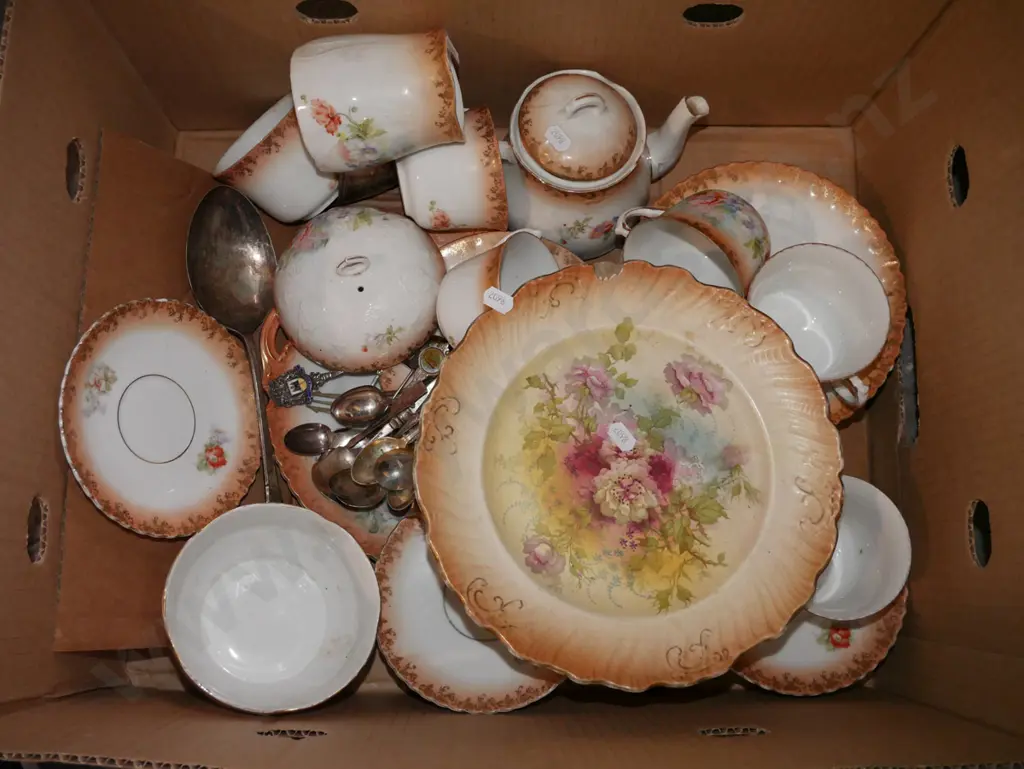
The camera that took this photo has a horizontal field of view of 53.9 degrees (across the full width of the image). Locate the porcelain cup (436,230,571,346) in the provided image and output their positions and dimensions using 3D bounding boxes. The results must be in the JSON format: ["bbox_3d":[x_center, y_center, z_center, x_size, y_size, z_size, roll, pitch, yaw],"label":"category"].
[{"bbox_3d":[-0.012,-0.060,0.659,0.062,0.084,0.098,-5,50,28],"label":"porcelain cup"}]

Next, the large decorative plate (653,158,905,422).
[{"bbox_3d":[0.168,-0.056,0.672,0.184,0.024,0.184,0,79,-1],"label":"large decorative plate"}]

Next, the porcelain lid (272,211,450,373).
[{"bbox_3d":[-0.100,-0.065,0.672,0.112,0.052,0.112,0,74,0],"label":"porcelain lid"}]

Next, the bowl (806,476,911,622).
[{"bbox_3d":[0.195,0.103,0.623,0.086,0.056,0.086,0,79,-1],"label":"bowl"}]

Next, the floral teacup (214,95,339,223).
[{"bbox_3d":[-0.148,-0.148,0.685,0.086,0.084,0.070,-44,124,-1],"label":"floral teacup"}]

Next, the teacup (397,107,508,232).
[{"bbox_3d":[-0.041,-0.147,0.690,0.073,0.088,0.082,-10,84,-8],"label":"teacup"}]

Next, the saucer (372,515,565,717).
[{"bbox_3d":[-0.017,0.136,0.632,0.136,0.023,0.136,0,79,-1],"label":"saucer"}]

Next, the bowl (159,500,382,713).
[{"bbox_3d":[-0.149,0.140,0.617,0.124,0.058,0.124,0,72,-18],"label":"bowl"}]

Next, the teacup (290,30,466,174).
[{"bbox_3d":[-0.081,-0.172,0.612,0.099,0.087,0.081,-6,84,-1],"label":"teacup"}]

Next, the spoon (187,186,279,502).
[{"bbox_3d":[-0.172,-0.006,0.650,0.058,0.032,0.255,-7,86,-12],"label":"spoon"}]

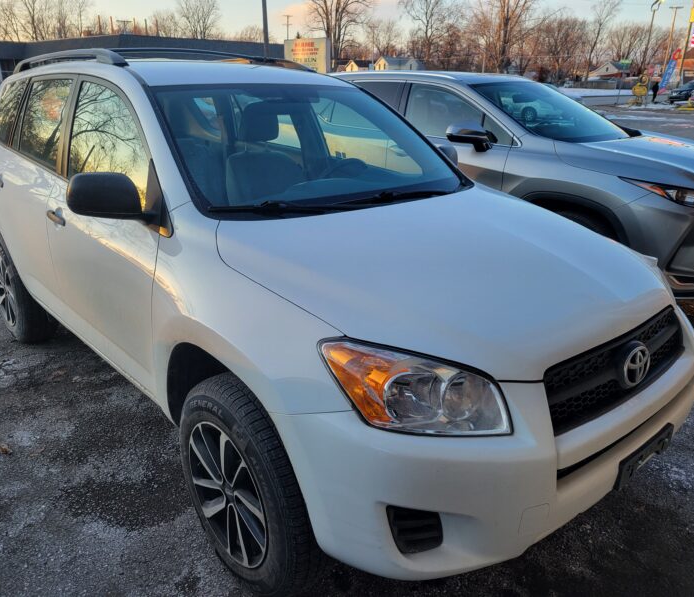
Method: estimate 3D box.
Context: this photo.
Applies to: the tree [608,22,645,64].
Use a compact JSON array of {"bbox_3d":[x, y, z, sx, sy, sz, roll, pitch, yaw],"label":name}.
[{"bbox_3d":[66.586,-57.644,142.438,9.053,14.768,9.053,9,22,22],"label":"tree"}]

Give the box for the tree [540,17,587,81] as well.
[{"bbox_3d":[44.176,-50.077,122.565,9.430,14.038,9.430,7,21,17],"label":"tree"}]

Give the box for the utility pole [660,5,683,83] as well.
[{"bbox_3d":[40.890,-31.392,76.196,1.900,10.401,0.350,0,20,0],"label":"utility pole"}]

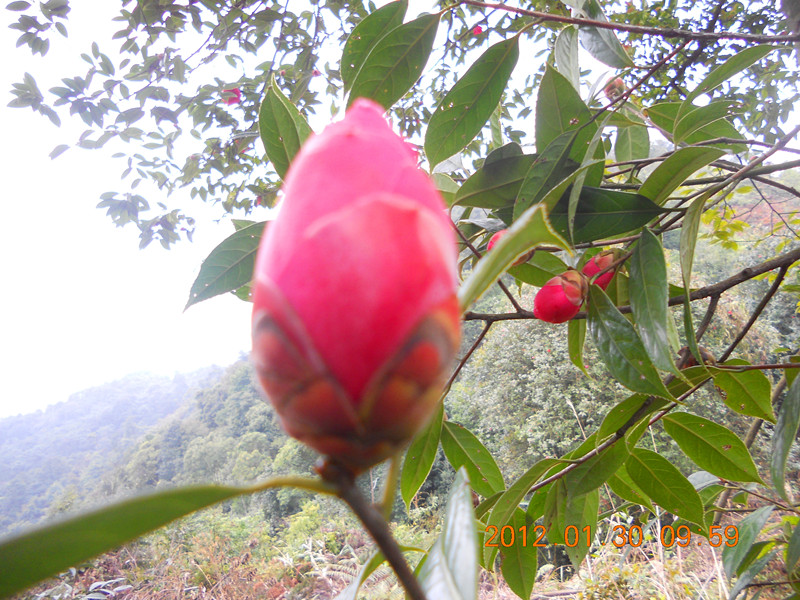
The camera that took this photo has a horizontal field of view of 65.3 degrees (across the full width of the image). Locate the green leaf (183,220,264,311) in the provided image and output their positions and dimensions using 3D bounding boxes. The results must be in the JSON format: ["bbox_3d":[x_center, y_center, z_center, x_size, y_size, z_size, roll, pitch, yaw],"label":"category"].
[{"bbox_3d":[-0.120,-0.025,0.458,0.103,0.042,0.017,-37,9,8],"label":"green leaf"}]

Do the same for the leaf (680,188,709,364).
[{"bbox_3d":[0.217,-0.016,0.450,0.020,0.131,0.025,0,-10,30],"label":"leaf"}]

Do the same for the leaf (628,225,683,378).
[{"bbox_3d":[0.179,-0.001,0.438,0.033,0.109,0.018,-9,-13,9],"label":"leaf"}]

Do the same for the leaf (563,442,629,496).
[{"bbox_3d":[0.157,0.136,0.502,0.034,0.074,0.012,34,20,-7],"label":"leaf"}]

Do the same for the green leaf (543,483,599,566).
[{"bbox_3d":[0.129,0.164,0.465,0.039,0.072,0.020,-3,-8,0],"label":"green leaf"}]

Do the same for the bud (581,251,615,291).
[{"bbox_3d":[0.149,-0.020,0.460,0.037,0.029,0.029,-45,0,-24],"label":"bud"}]

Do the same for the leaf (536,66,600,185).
[{"bbox_3d":[0.115,-0.119,0.430,0.046,0.089,0.013,-19,13,11],"label":"leaf"}]

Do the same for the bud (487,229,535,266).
[{"bbox_3d":[0.081,-0.037,0.448,0.044,0.028,0.028,32,0,-20],"label":"bud"}]

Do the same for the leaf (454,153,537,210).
[{"bbox_3d":[0.081,-0.080,0.435,0.101,0.038,0.013,-20,31,-17],"label":"leaf"}]

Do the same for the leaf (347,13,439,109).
[{"bbox_3d":[-0.007,-0.170,0.455,0.045,0.099,0.016,42,18,-11],"label":"leaf"}]

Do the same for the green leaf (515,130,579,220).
[{"bbox_3d":[0.100,-0.083,0.422,0.027,0.086,0.017,31,-11,20],"label":"green leaf"}]

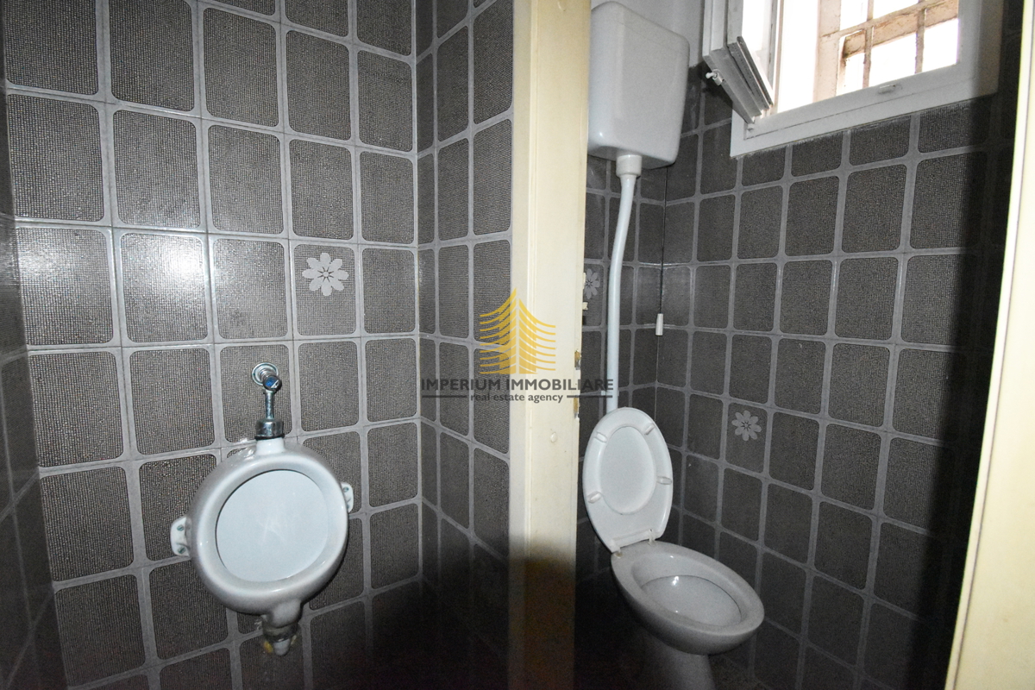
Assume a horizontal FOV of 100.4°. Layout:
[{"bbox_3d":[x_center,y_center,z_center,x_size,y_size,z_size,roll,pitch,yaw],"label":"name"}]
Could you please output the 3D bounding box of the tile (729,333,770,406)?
[{"bbox_3d":[0.754,0.075,1.400,0.010,0.212,0.127,-3,7,-33],"label":"tile"}]

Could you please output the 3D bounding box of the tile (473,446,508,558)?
[{"bbox_3d":[-0.058,0.325,0.894,0.010,0.201,0.122,-4,8,-40],"label":"tile"}]

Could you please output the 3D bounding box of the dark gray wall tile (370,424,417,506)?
[{"bbox_3d":[-0.325,0.310,1.127,0.131,0.203,0.012,-3,7,-32],"label":"dark gray wall tile"}]

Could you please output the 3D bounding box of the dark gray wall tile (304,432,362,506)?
[{"bbox_3d":[-0.449,0.319,1.048,0.131,0.203,0.012,-3,7,-32],"label":"dark gray wall tile"}]

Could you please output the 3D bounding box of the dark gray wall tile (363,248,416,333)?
[{"bbox_3d":[-0.308,-0.128,1.040,0.122,0.195,0.010,-3,7,-31],"label":"dark gray wall tile"}]

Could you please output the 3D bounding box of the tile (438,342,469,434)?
[{"bbox_3d":[-0.136,0.092,0.954,0.010,0.200,0.130,-4,8,-37],"label":"tile"}]

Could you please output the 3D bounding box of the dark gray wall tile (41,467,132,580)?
[{"bbox_3d":[-0.788,0.327,0.791,0.118,0.196,0.010,-3,7,-31],"label":"dark gray wall tile"}]

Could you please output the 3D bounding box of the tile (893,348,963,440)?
[{"bbox_3d":[0.996,0.116,1.035,0.010,0.212,0.127,-3,7,-33],"label":"tile"}]

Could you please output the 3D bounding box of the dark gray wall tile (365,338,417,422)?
[{"bbox_3d":[-0.312,0.083,1.061,0.121,0.195,0.010,-3,7,-31],"label":"dark gray wall tile"}]

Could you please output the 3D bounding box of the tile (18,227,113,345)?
[{"bbox_3d":[-0.781,-0.101,0.751,0.110,0.194,0.010,-3,7,-30],"label":"tile"}]

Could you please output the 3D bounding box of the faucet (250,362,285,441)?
[{"bbox_3d":[-0.536,0.122,0.930,0.055,0.156,0.095,-3,7,-31],"label":"faucet"}]

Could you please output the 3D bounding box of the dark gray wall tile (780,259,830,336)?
[{"bbox_3d":[0.794,-0.129,1.192,0.010,0.199,0.121,-3,7,-33],"label":"dark gray wall tile"}]

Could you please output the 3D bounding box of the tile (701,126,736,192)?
[{"bbox_3d":[0.671,-0.604,1.427,0.012,0.203,0.131,-3,7,-32],"label":"tile"}]

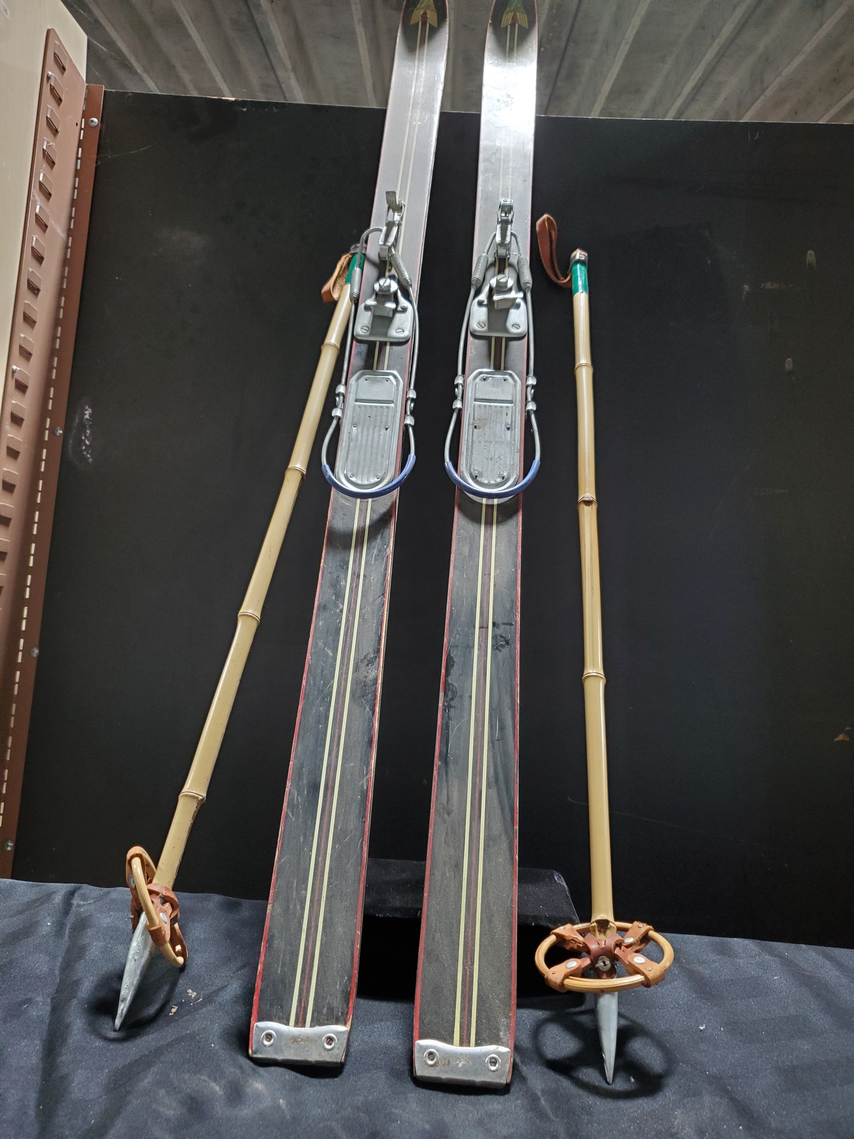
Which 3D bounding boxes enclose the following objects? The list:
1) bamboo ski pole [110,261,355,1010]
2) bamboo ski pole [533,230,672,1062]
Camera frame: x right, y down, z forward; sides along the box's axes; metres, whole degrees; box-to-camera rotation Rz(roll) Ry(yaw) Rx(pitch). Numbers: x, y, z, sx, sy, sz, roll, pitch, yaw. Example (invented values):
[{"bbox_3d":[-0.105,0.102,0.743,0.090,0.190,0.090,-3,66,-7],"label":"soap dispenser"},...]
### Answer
[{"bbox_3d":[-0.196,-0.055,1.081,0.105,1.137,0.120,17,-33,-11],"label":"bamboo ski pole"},{"bbox_3d":[0.204,-0.050,1.073,0.132,1.194,0.115,-2,-34,11],"label":"bamboo ski pole"}]

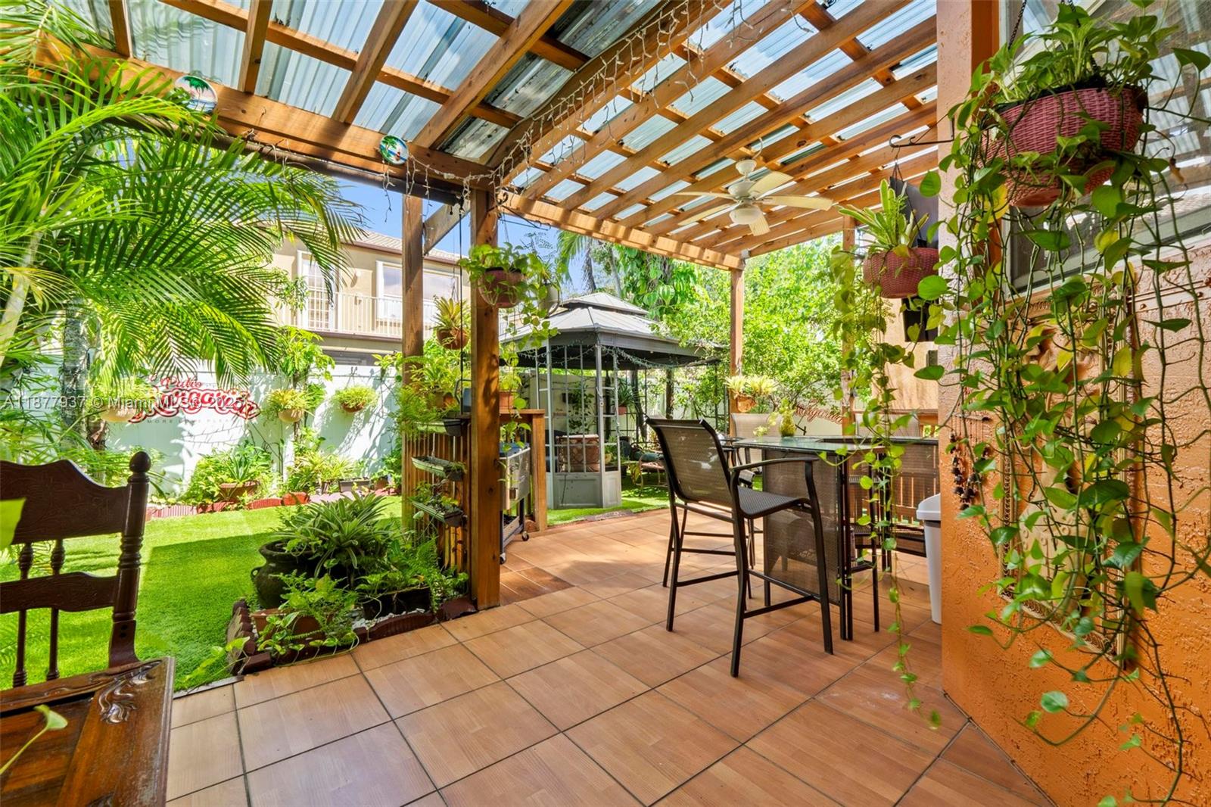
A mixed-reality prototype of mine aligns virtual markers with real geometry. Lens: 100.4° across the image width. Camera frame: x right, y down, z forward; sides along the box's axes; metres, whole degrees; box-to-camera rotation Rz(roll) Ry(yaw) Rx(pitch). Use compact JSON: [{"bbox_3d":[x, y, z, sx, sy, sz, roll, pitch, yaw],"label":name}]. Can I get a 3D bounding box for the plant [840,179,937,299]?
[{"bbox_3d":[1.144,-0.662,2.030,0.360,0.460,0.330,1,-1,-38],"label":"plant"}]

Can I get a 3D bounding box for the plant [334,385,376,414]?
[{"bbox_3d":[-3.604,-0.061,7.250,0.570,0.430,0.500,1,-1,-38],"label":"plant"}]

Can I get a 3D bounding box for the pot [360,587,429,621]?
[{"bbox_3d":[-1.186,1.099,2.862,0.370,0.160,0.210,0,-1,-30],"label":"pot"}]

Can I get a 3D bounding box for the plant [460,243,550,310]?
[{"bbox_3d":[-0.575,-0.724,2.880,0.460,0.380,0.410,1,-1,-38],"label":"plant"}]

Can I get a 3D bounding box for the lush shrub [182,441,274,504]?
[{"bbox_3d":[-4.790,0.870,6.400,0.950,0.820,0.750,1,-1,-38],"label":"lush shrub"}]

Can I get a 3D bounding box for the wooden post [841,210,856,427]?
[{"bbox_3d":[1.866,-0.079,3.883,0.090,2.640,0.090,1,-1,-38],"label":"wooden post"}]

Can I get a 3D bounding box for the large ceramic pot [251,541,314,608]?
[{"bbox_3d":[-1.843,1.008,2.938,0.410,0.360,0.390,0,-1,-32],"label":"large ceramic pot"}]

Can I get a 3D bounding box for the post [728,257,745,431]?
[{"bbox_3d":[1.196,0.009,4.571,0.100,2.500,0.095,1,-1,-38],"label":"post"}]

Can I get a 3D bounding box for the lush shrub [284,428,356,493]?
[{"bbox_3d":[-3.959,0.787,7.000,0.800,0.900,0.650,1,-1,-38],"label":"lush shrub"}]

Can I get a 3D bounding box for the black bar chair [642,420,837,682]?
[{"bbox_3d":[0.677,0.693,2.721,0.766,1.188,0.620,0,-1,-26],"label":"black bar chair"}]

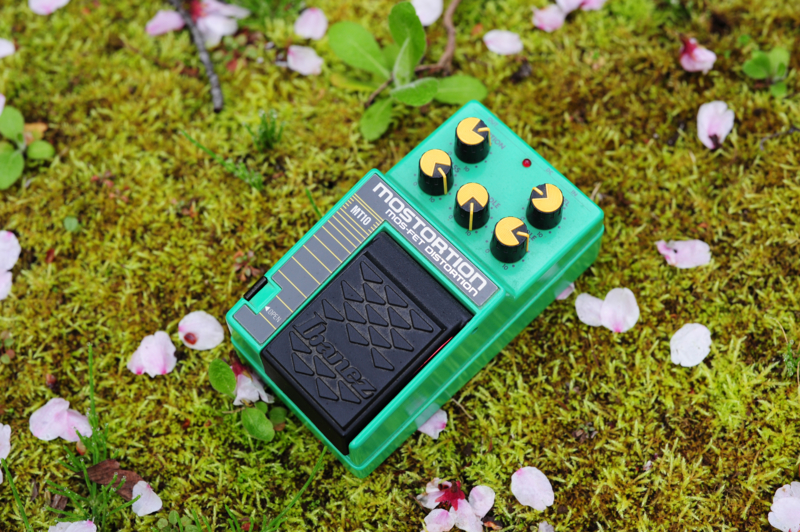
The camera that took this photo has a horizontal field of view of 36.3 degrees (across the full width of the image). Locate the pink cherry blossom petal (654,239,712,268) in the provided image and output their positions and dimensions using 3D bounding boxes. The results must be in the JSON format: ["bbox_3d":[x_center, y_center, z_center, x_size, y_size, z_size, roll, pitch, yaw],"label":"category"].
[{"bbox_3d":[0.109,-0.005,0.471,0.022,0.005,0.013,11,67,7],"label":"pink cherry blossom petal"}]

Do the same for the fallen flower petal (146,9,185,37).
[{"bbox_3d":[-0.101,-0.104,0.523,0.017,0.005,0.012,-17,67,-5],"label":"fallen flower petal"}]

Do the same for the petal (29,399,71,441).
[{"bbox_3d":[-0.132,0.058,0.460,0.015,0.005,0.017,-6,70,0],"label":"petal"}]

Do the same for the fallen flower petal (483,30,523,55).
[{"bbox_3d":[0.043,-0.094,0.513,0.017,0.005,0.012,7,67,6],"label":"fallen flower petal"}]

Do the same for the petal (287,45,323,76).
[{"bbox_3d":[-0.040,-0.087,0.513,0.018,0.005,0.013,30,71,14],"label":"petal"}]

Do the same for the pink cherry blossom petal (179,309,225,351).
[{"bbox_3d":[-0.077,0.025,0.470,0.018,0.004,0.015,43,77,16],"label":"pink cherry blossom petal"}]

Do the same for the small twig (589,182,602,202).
[{"bbox_3d":[0.077,-0.029,0.482,0.003,0.003,0.009,30,74,12],"label":"small twig"}]

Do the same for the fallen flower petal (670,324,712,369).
[{"bbox_3d":[0.108,0.030,0.456,0.014,0.004,0.018,37,73,17],"label":"fallen flower petal"}]

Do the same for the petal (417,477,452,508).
[{"bbox_3d":[0.013,0.083,0.444,0.013,0.006,0.011,0,70,2],"label":"petal"}]

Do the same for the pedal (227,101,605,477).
[{"bbox_3d":[0.007,0.004,0.449,0.127,0.054,0.070,-43,74,-12],"label":"pedal"}]

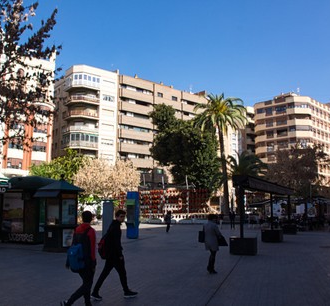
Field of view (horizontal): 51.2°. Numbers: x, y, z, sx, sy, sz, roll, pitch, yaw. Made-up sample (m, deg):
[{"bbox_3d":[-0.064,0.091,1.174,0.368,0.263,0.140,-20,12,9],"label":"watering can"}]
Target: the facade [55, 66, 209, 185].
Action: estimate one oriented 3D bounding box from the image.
[{"bbox_3d":[-7.999,-0.296,83.113,36.500,30.600,15.000,7,-11,-36],"label":"facade"}]

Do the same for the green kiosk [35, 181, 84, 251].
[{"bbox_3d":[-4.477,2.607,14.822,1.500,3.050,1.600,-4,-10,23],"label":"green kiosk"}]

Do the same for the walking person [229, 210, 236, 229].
[{"bbox_3d":[5.735,5.795,29.961,0.550,1.650,0.420,0,-9,0],"label":"walking person"}]

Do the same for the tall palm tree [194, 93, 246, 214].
[{"bbox_3d":[7.050,0.152,44.045,7.000,16.500,7.000,0,-9,0],"label":"tall palm tree"}]

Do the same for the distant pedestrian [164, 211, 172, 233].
[{"bbox_3d":[0.157,5.102,25.715,0.500,1.630,0.520,7,-11,-36],"label":"distant pedestrian"}]

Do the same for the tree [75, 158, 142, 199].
[{"bbox_3d":[-7.210,3.953,42.411,8.100,9.200,7.600,0,-9,0],"label":"tree"}]

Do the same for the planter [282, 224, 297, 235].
[{"bbox_3d":[8.586,5.311,23.861,1.020,0.670,1.020,-5,-10,29],"label":"planter"}]

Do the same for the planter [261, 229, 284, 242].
[{"bbox_3d":[5.858,4.456,18.630,1.020,0.670,1.020,-5,-10,29],"label":"planter"}]

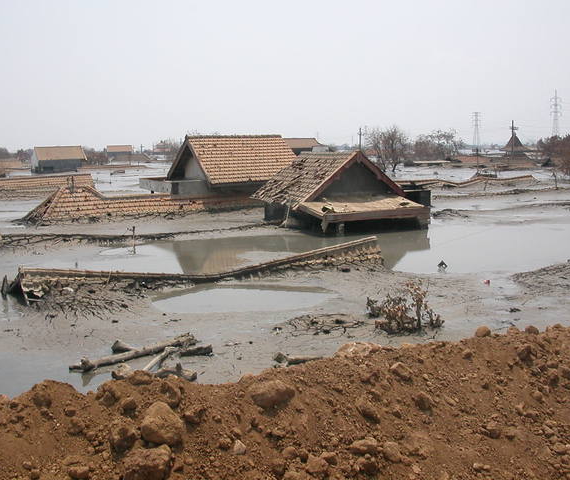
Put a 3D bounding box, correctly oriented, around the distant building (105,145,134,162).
[{"bbox_3d":[-39.578,-20.686,163.599,6.200,4.400,5.500,-4,8,-22],"label":"distant building"}]

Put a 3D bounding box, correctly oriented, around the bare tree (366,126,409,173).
[{"bbox_3d":[11.890,-10.382,79.357,4.900,5.500,4.900,-1,8,0],"label":"bare tree"}]

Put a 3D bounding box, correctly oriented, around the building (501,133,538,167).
[{"bbox_3d":[34.694,-13.389,101.213,4.800,5.000,4.800,-3,8,-15],"label":"building"}]

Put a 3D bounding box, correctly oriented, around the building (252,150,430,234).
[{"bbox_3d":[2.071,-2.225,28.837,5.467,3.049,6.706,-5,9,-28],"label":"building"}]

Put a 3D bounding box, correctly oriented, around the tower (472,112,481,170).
[{"bbox_3d":[24.401,-12.551,87.170,1.300,7.400,1.000,0,8,10],"label":"tower"}]

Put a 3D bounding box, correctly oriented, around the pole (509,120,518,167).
[{"bbox_3d":[31.449,-13.281,94.154,1.100,6.300,0.400,0,8,5],"label":"pole"}]

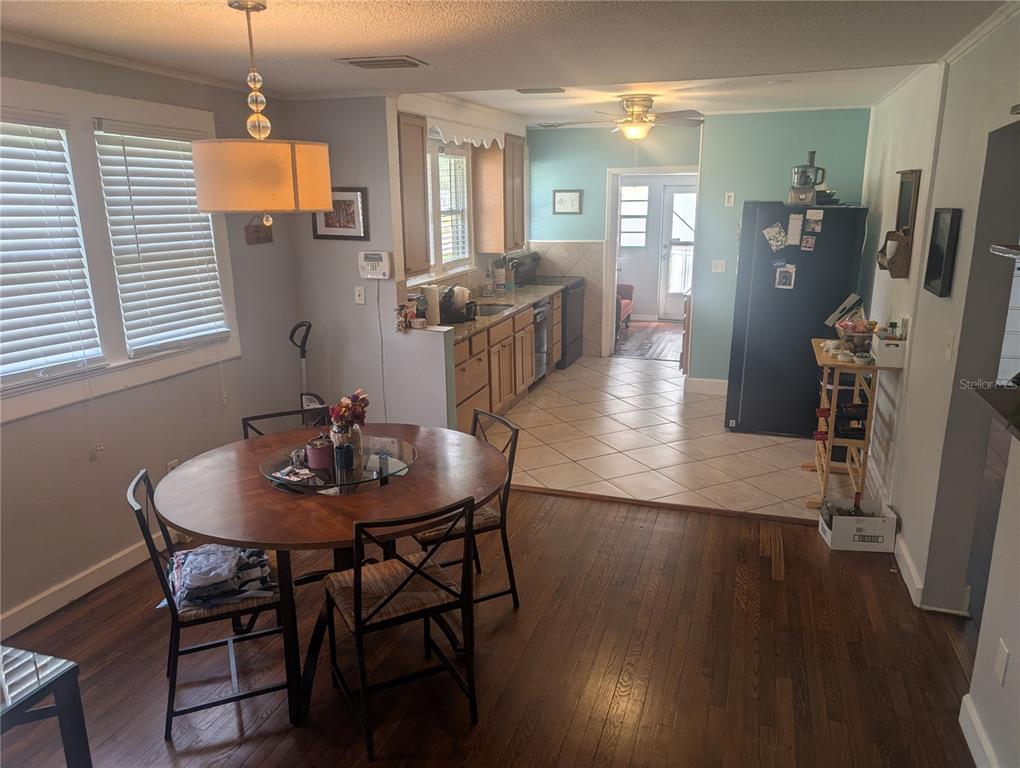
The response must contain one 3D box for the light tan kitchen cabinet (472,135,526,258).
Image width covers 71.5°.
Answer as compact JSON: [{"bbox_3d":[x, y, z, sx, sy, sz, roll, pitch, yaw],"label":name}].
[{"bbox_3d":[-0.090,-1.790,6.684,0.300,1.050,0.610,4,15,19],"label":"light tan kitchen cabinet"}]

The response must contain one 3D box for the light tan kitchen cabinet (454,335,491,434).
[{"bbox_3d":[-0.503,0.068,5.038,0.560,0.850,0.640,4,15,18],"label":"light tan kitchen cabinet"}]

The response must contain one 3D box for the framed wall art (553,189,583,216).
[{"bbox_3d":[0.646,-2.042,7.961,0.345,0.260,0.030,4,15,18],"label":"framed wall art"}]

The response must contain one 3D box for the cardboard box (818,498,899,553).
[{"bbox_3d":[1.865,0.751,3.812,0.310,0.200,0.260,2,15,8],"label":"cardboard box"}]

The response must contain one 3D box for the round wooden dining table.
[{"bbox_3d":[-0.657,0.717,2.928,1.320,0.757,1.320,-1,14,0],"label":"round wooden dining table"}]

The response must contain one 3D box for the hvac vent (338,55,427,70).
[{"bbox_3d":[-0.637,-1.629,3.593,0.365,0.025,0.260,4,15,19],"label":"hvac vent"}]

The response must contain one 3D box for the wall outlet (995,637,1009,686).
[{"bbox_3d":[1.512,0.851,2.176,0.010,0.116,0.073,4,15,19],"label":"wall outlet"}]

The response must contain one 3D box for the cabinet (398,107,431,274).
[{"bbox_3d":[-0.770,-1.277,4.825,0.300,1.030,0.400,4,15,19],"label":"cabinet"}]

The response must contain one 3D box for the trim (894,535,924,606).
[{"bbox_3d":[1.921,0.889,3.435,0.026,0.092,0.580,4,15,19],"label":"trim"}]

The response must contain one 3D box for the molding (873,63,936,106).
[{"bbox_3d":[2.528,-1.966,4.699,0.060,0.060,1.900,4,15,18],"label":"molding"}]

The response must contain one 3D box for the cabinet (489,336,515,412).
[{"bbox_3d":[-0.305,-0.087,5.626,0.560,0.540,0.590,4,15,18],"label":"cabinet"}]

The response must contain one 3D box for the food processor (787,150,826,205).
[{"bbox_3d":[2.156,-1.492,5.137,0.230,0.365,0.230,4,15,19],"label":"food processor"}]

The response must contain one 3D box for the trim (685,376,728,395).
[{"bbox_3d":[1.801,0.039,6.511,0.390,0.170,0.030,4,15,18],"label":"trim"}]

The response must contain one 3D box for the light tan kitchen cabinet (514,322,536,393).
[{"bbox_3d":[-0.124,-0.240,6.459,0.570,0.540,0.560,4,15,19],"label":"light tan kitchen cabinet"}]

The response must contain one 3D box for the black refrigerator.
[{"bbox_3d":[2.228,-0.557,5.650,0.830,1.740,0.880,4,15,18],"label":"black refrigerator"}]

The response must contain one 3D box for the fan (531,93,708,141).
[{"bbox_3d":[0.830,-1.857,4.941,1.280,0.300,1.280,4,15,18],"label":"fan"}]

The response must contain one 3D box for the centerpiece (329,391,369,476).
[{"bbox_3d":[-0.618,0.167,2.709,0.145,0.300,0.140,4,15,19],"label":"centerpiece"}]

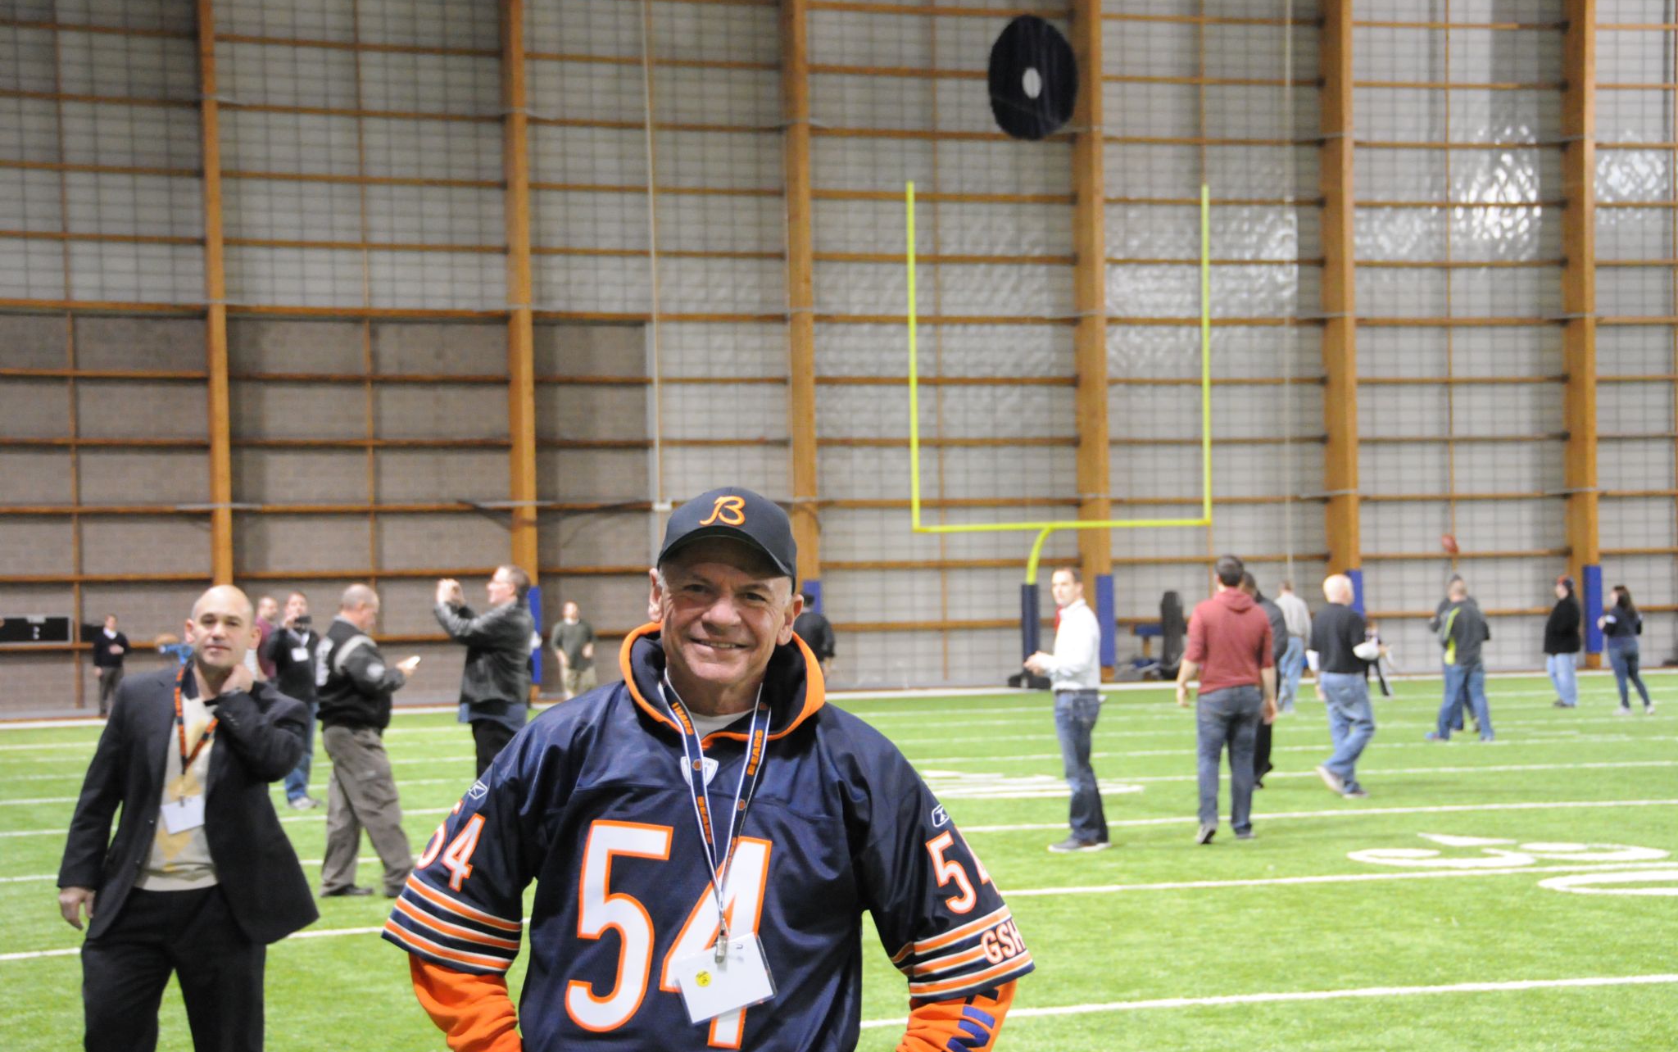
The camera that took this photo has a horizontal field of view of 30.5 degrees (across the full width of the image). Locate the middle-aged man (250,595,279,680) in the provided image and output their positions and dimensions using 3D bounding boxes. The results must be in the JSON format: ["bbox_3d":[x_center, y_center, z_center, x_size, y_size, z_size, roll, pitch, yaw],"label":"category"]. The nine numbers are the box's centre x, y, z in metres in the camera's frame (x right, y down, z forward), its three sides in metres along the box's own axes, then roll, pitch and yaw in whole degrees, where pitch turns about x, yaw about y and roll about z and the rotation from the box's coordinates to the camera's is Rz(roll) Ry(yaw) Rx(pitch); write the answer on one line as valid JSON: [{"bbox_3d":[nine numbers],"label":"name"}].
[{"bbox_3d":[-5.853,1.627,31.475,0.420,1.830,0.550,-2,-2,31],"label":"middle-aged man"}]

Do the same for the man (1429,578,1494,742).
[{"bbox_3d":[6.762,1.484,33.376,0.640,1.730,0.480,-1,-2,-18],"label":"man"}]

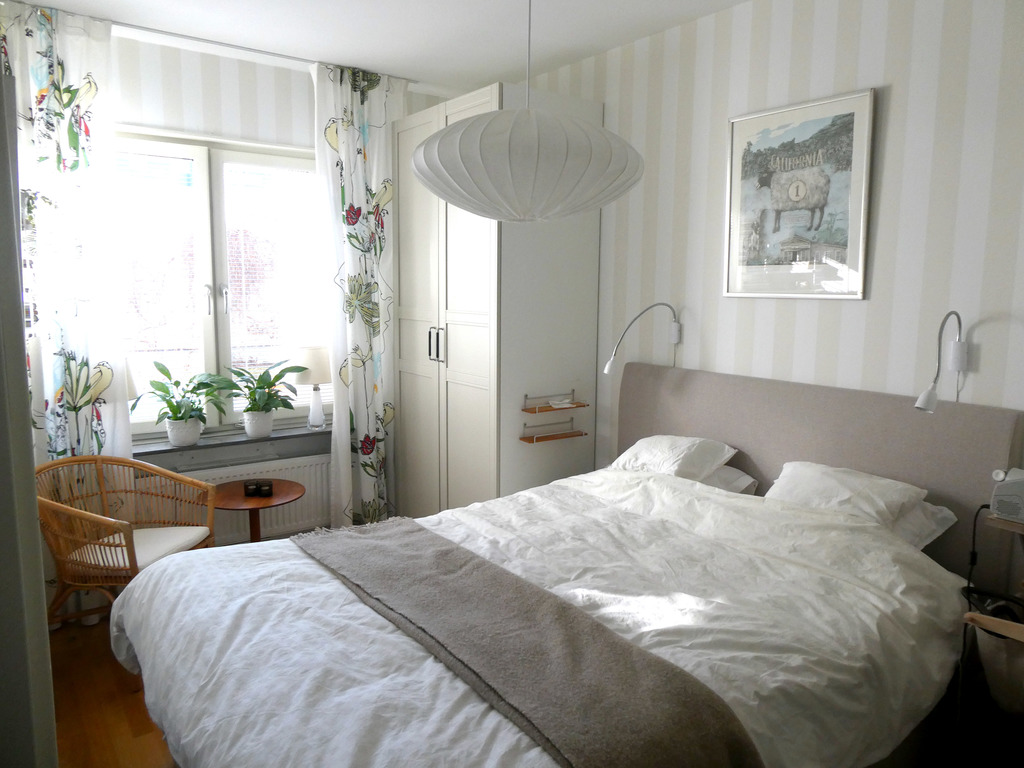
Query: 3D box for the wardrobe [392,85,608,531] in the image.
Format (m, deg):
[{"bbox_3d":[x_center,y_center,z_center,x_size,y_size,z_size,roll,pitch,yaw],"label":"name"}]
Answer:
[{"bbox_3d":[-0.116,-0.194,3.767,0.610,2.370,0.980,-5,10,-36],"label":"wardrobe"}]

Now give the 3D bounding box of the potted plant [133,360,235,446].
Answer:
[{"bbox_3d":[-1.594,0.107,3.463,0.470,0.410,0.390,-5,10,-36],"label":"potted plant"}]

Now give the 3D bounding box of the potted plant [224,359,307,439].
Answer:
[{"bbox_3d":[-1.287,0.082,3.702,0.400,0.390,0.350,-5,10,-36],"label":"potted plant"}]

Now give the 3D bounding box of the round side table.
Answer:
[{"bbox_3d":[-1.175,0.779,3.283,0.455,0.560,0.455,0,8,0],"label":"round side table"}]

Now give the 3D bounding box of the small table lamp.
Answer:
[{"bbox_3d":[-1.073,0.023,3.886,0.235,0.450,0.235,-5,10,-36],"label":"small table lamp"}]

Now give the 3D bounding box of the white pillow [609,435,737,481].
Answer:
[{"bbox_3d":[0.590,0.335,2.844,0.430,0.160,0.560,-23,20,-32],"label":"white pillow"}]

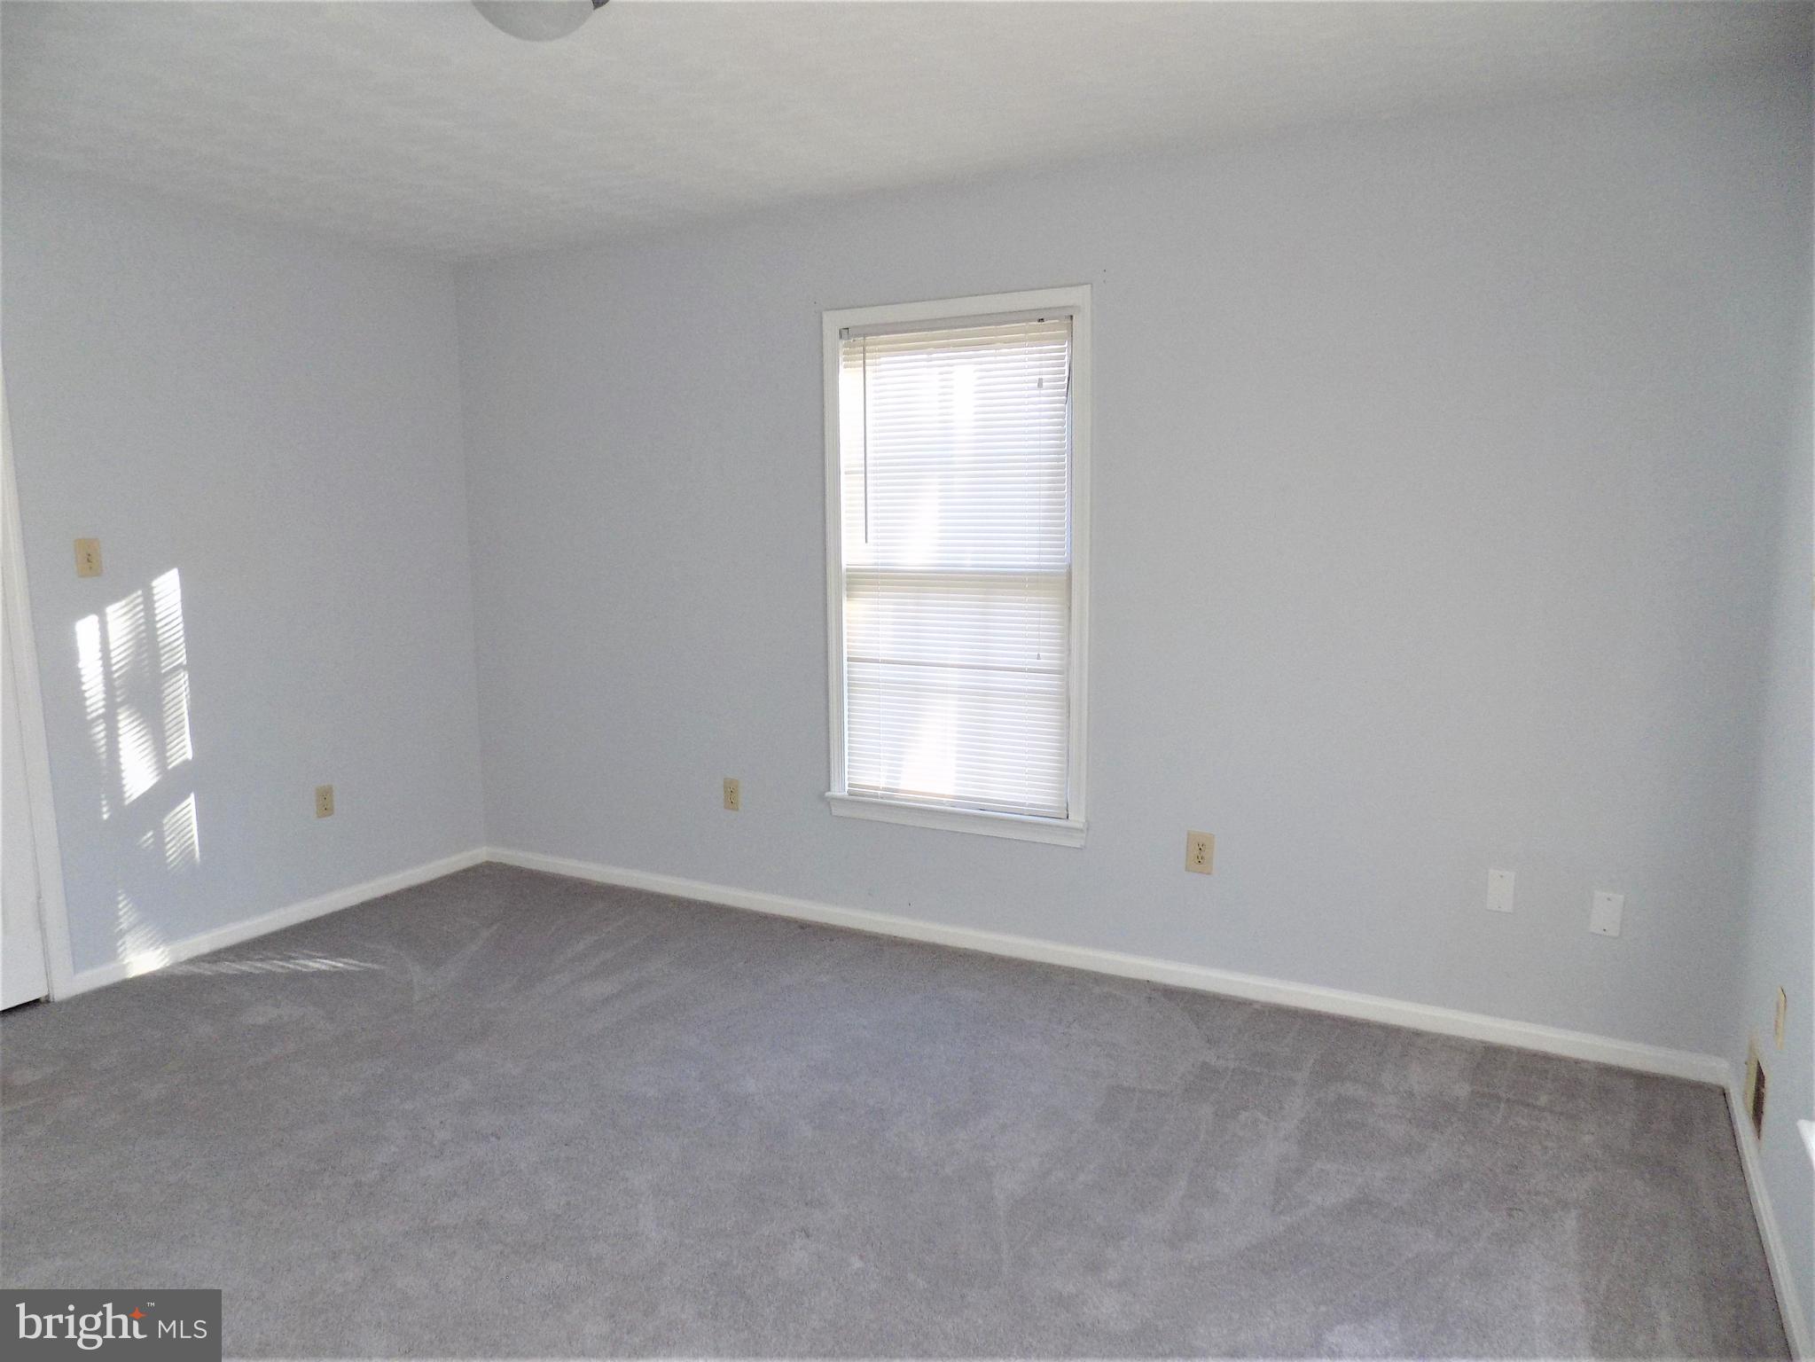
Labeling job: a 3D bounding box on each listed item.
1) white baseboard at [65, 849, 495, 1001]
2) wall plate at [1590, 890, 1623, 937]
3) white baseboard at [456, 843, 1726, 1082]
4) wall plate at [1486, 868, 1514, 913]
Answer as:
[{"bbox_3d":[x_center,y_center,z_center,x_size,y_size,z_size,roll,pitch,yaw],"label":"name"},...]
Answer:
[{"bbox_3d":[-2.159,0.821,4.365,0.015,0.076,1.652,4,9,28],"label":"white baseboard"},{"bbox_3d":[1.805,0.601,3.109,0.069,0.112,0.008,4,9,28],"label":"wall plate"},{"bbox_3d":[0.140,0.848,4.051,4.351,0.076,0.015,4,9,28],"label":"white baseboard"},{"bbox_3d":[1.588,0.563,3.222,0.069,0.112,0.008,4,9,28],"label":"wall plate"}]

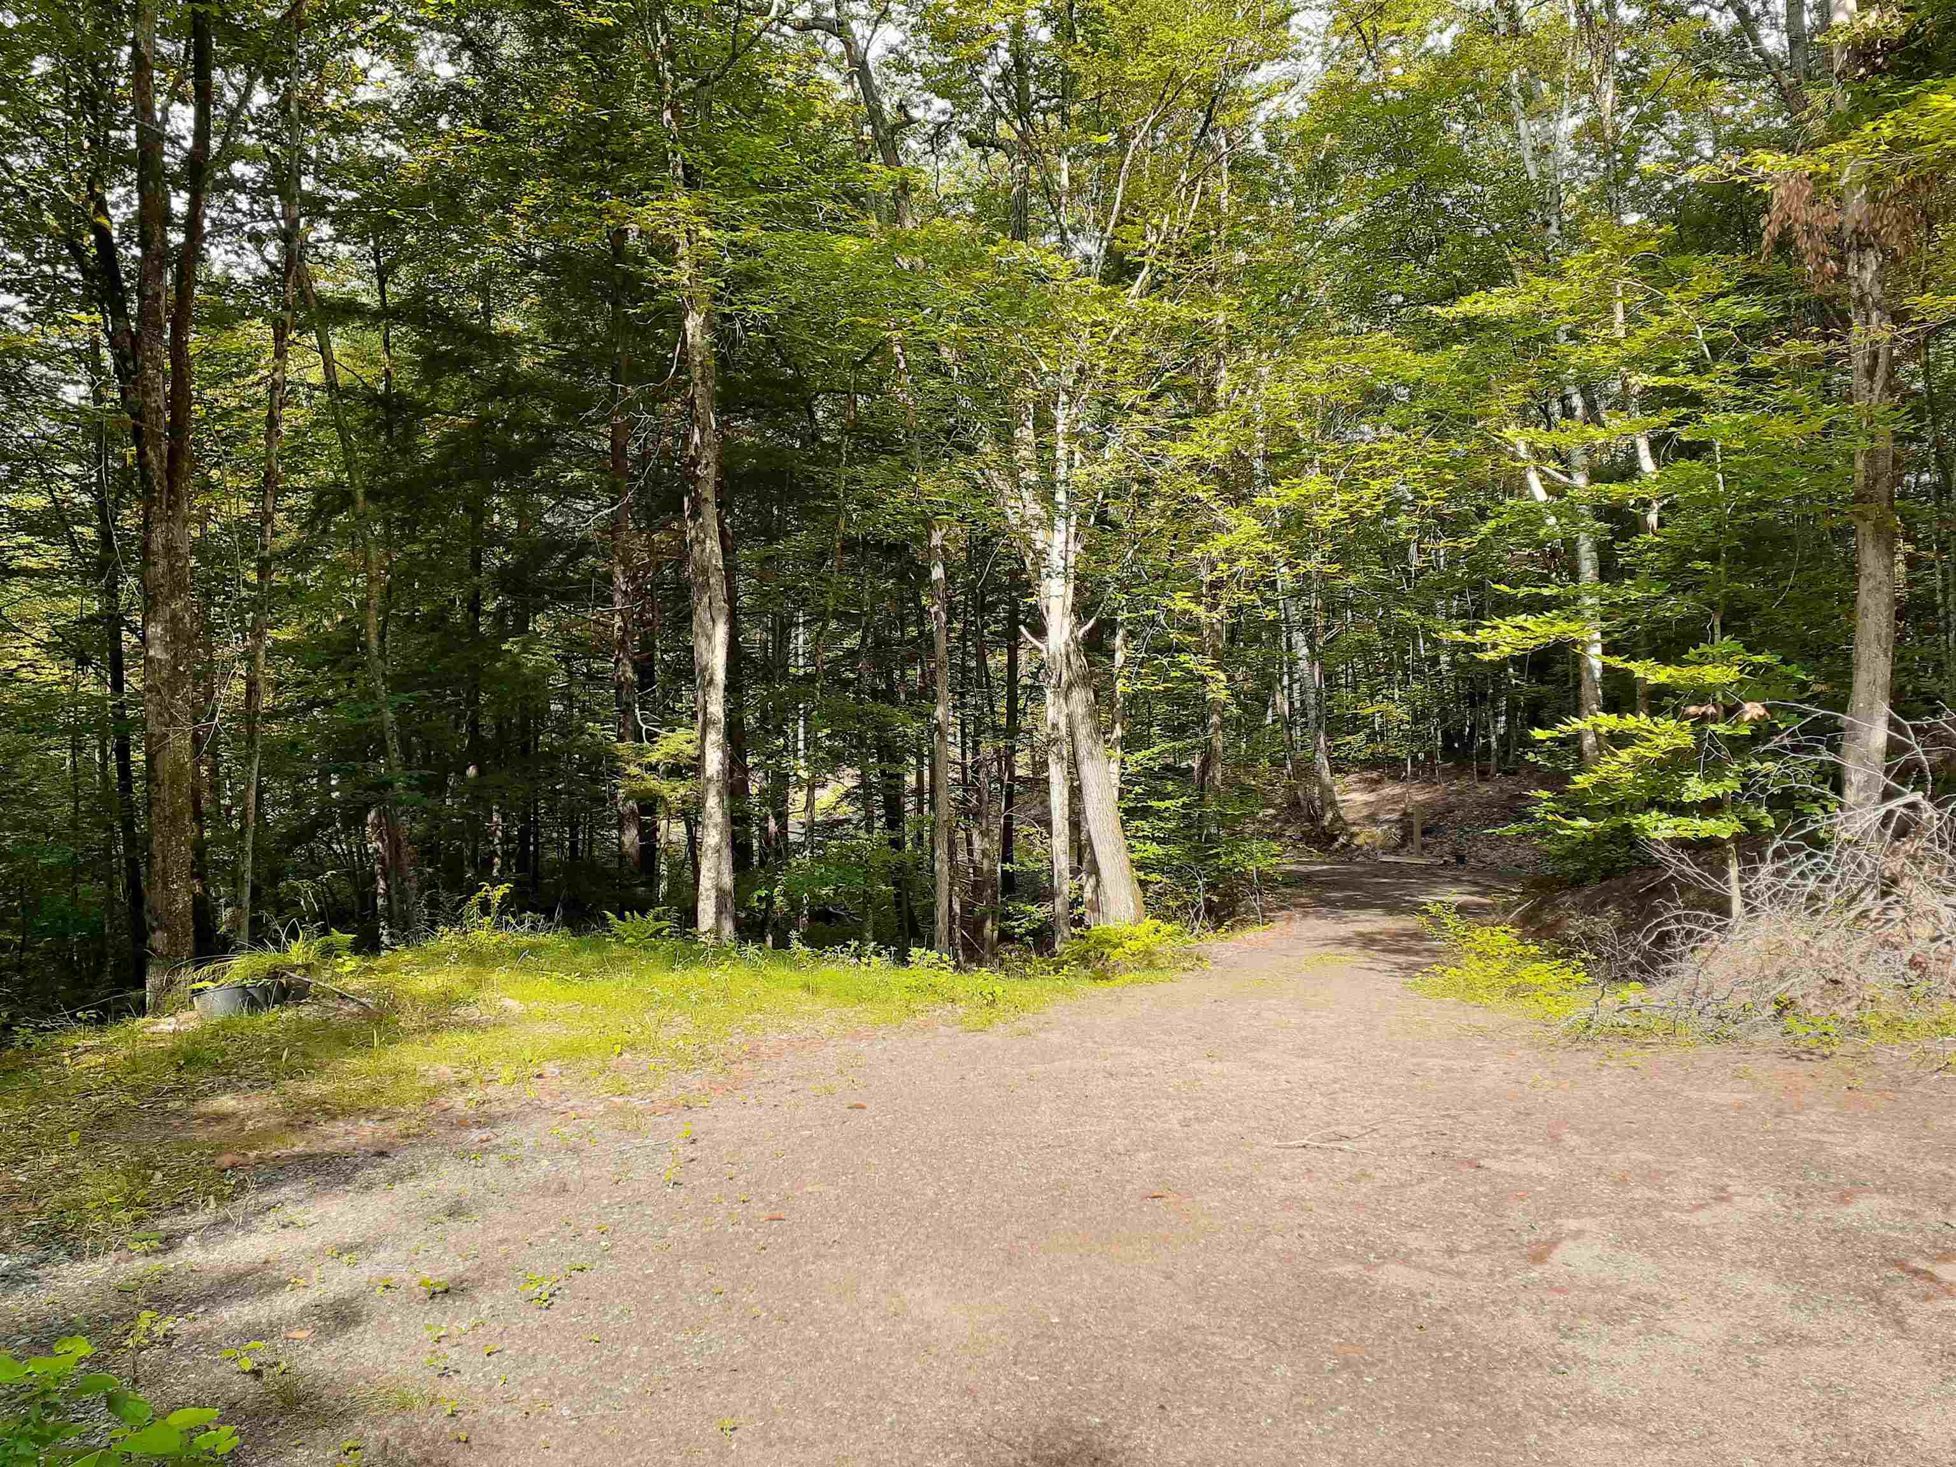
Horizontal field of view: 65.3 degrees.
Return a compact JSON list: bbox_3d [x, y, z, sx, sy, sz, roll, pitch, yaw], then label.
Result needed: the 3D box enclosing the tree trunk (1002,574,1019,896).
[{"bbox_3d":[0.362,0.034,17.000,0.196,3.627,0.190,0,0,0],"label":"tree trunk"}]

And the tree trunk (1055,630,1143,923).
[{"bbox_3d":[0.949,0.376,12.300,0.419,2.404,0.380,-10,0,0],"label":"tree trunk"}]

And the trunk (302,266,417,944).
[{"bbox_3d":[-4.826,-1.016,12.000,0.300,5.439,0.250,-8,0,0],"label":"trunk"}]

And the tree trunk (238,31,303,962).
[{"bbox_3d":[-5.319,-1.918,11.500,0.219,7.083,0.210,3,0,0],"label":"tree trunk"}]

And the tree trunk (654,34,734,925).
[{"bbox_3d":[-2.181,-2.019,12.000,0.433,7.308,0.400,-3,0,0],"label":"tree trunk"}]

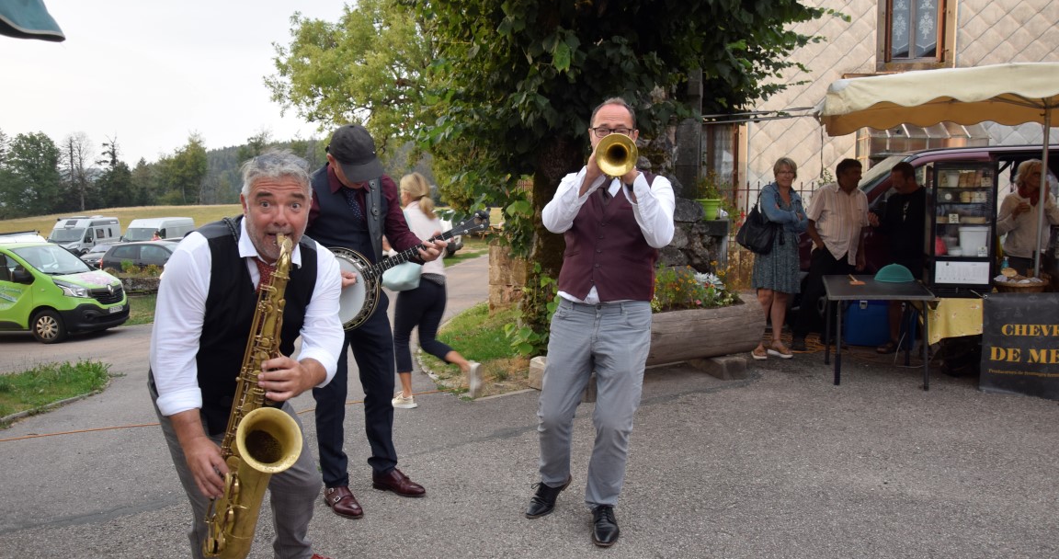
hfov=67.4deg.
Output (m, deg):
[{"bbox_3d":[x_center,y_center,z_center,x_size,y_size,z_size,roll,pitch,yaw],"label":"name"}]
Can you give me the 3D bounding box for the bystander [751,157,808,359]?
[{"bbox_3d":[2.090,-0.189,6.650,0.500,1.680,0.420,0,4,-6],"label":"bystander"}]

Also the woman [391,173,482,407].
[{"bbox_3d":[-0.647,0.059,5.400,0.680,1.620,0.500,4,6,44],"label":"woman"}]

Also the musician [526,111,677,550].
[{"bbox_3d":[0.283,0.155,3.150,0.620,1.740,0.520,1,4,12],"label":"musician"}]

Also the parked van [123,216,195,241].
[{"bbox_3d":[-22.773,-2.581,49.000,2.080,2.520,5.800,0,4,-9],"label":"parked van"}]

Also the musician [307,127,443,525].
[{"bbox_3d":[-0.695,0.176,3.500,0.660,1.750,0.520,-1,4,-13],"label":"musician"}]

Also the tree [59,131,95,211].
[{"bbox_3d":[-82.663,-19.722,145.000,6.200,15.000,6.200,0,4,0],"label":"tree"}]

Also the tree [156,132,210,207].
[{"bbox_3d":[-63.361,-20.057,145.000,9.000,14.000,9.000,0,4,0],"label":"tree"}]

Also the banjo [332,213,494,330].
[{"bbox_3d":[-0.546,-0.069,3.200,0.890,0.340,0.110,-27,-5,10],"label":"banjo"}]

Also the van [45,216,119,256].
[{"bbox_3d":[-28.484,-2.657,51.000,2.100,2.700,5.900,-1,4,-11],"label":"van"}]

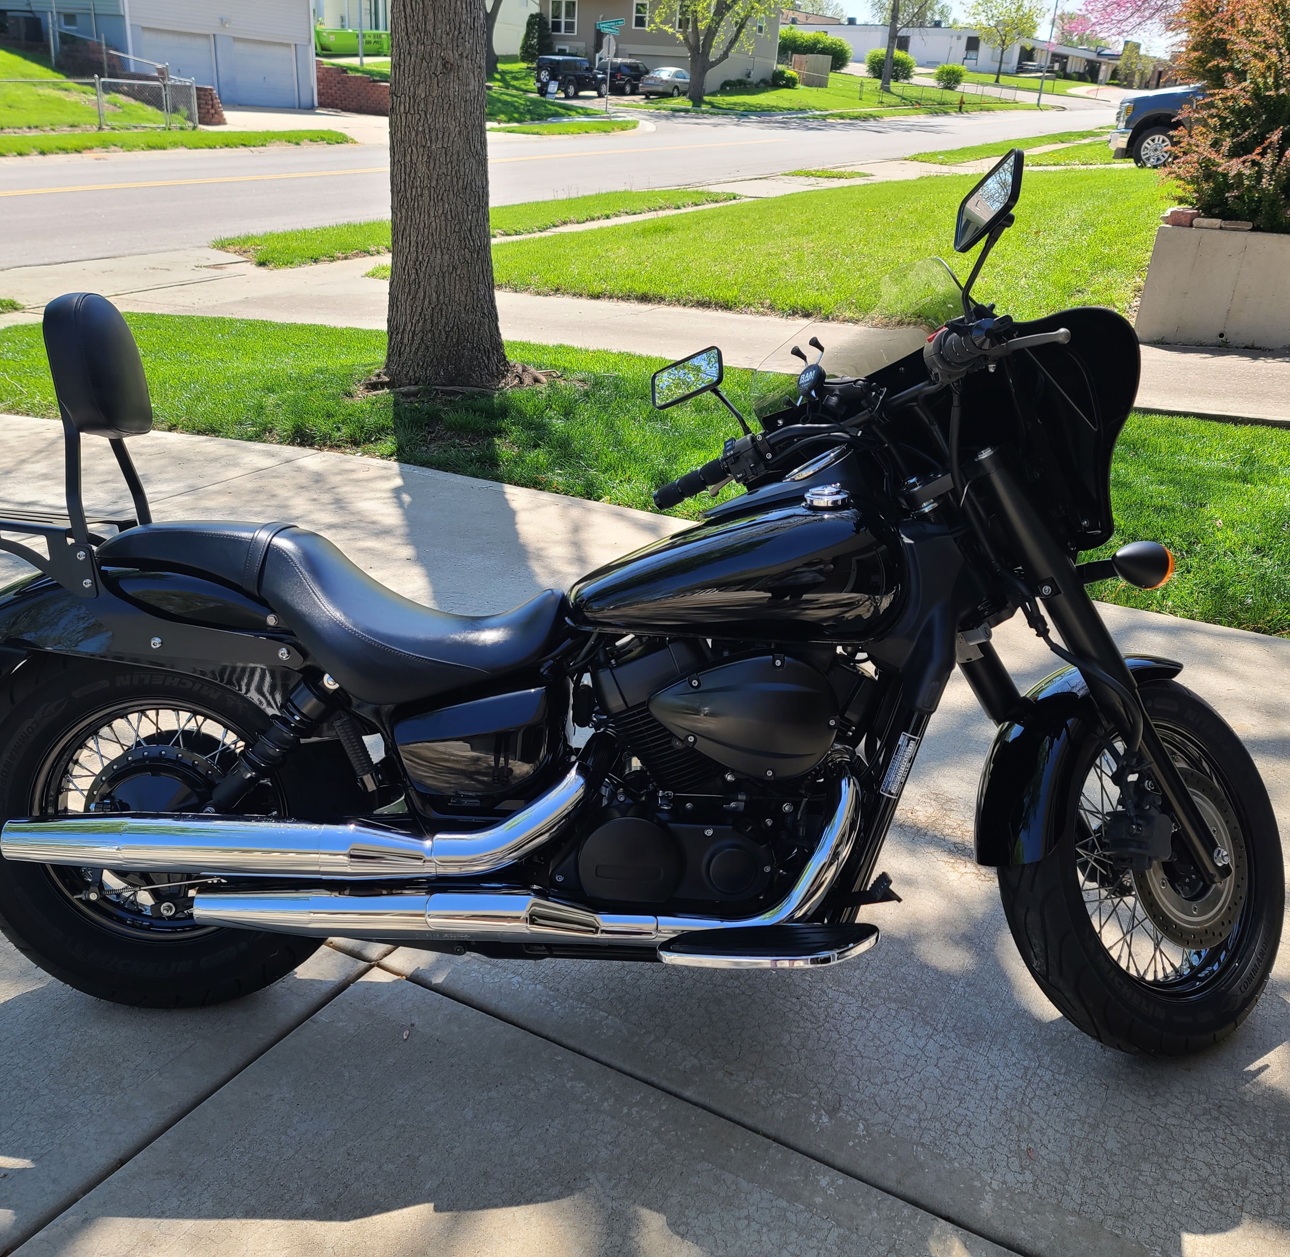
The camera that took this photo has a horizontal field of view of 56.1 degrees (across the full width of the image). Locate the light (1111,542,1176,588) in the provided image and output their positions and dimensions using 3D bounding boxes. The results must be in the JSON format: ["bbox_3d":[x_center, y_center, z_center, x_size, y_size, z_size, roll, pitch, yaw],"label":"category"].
[{"bbox_3d":[0.768,-0.097,1.865,0.108,0.075,0.080,-2,7,-27],"label":"light"}]

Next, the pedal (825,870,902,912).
[{"bbox_3d":[0.316,0.380,1.765,0.120,0.062,0.075,3,9,-4],"label":"pedal"}]

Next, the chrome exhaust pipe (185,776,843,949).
[{"bbox_3d":[-0.168,0.340,1.793,0.985,0.285,0.150,3,7,-2],"label":"chrome exhaust pipe"}]

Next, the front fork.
[{"bbox_3d":[0.674,0.084,1.986,0.120,0.820,0.260,-35,9,-31],"label":"front fork"}]

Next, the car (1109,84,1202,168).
[{"bbox_3d":[12.055,-9.495,22.819,6.250,2.020,2.050,10,23,17],"label":"car"}]

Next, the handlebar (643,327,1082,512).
[{"bbox_3d":[0.281,-0.328,1.860,0.200,0.150,0.810,4,-12,-30],"label":"handlebar"}]

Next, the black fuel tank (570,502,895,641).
[{"bbox_3d":[0.141,-0.121,1.961,0.520,0.245,0.320,3,9,-4],"label":"black fuel tank"}]

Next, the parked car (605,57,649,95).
[{"bbox_3d":[-0.763,-28.426,62.582,1.760,1.690,4.500,17,28,30],"label":"parked car"}]

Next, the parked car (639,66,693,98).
[{"bbox_3d":[1.500,-29.061,64.446,1.790,1.450,4.750,14,29,24],"label":"parked car"}]

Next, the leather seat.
[{"bbox_3d":[-0.491,-0.036,1.925,0.730,0.255,0.340,3,7,-2],"label":"leather seat"}]

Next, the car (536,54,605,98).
[{"bbox_3d":[-3.632,-27.299,59.973,1.870,1.840,4.600,16,29,27],"label":"car"}]

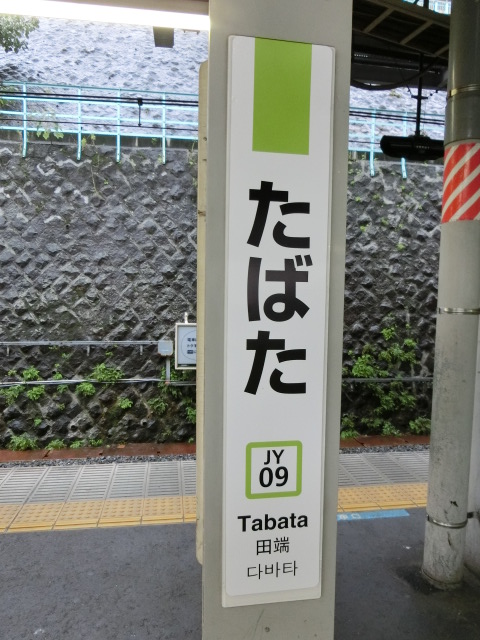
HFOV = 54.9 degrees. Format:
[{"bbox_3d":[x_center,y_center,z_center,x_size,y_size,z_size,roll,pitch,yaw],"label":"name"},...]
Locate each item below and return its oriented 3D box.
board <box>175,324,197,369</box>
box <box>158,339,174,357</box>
[{"bbox_3d":[-0.866,0.522,9.226,0.826,0.922,0.120,0,5,-8],"label":"board"},{"bbox_3d":[-1.472,0.559,9.202,0.286,0.294,0.180,0,5,-8],"label":"box"}]

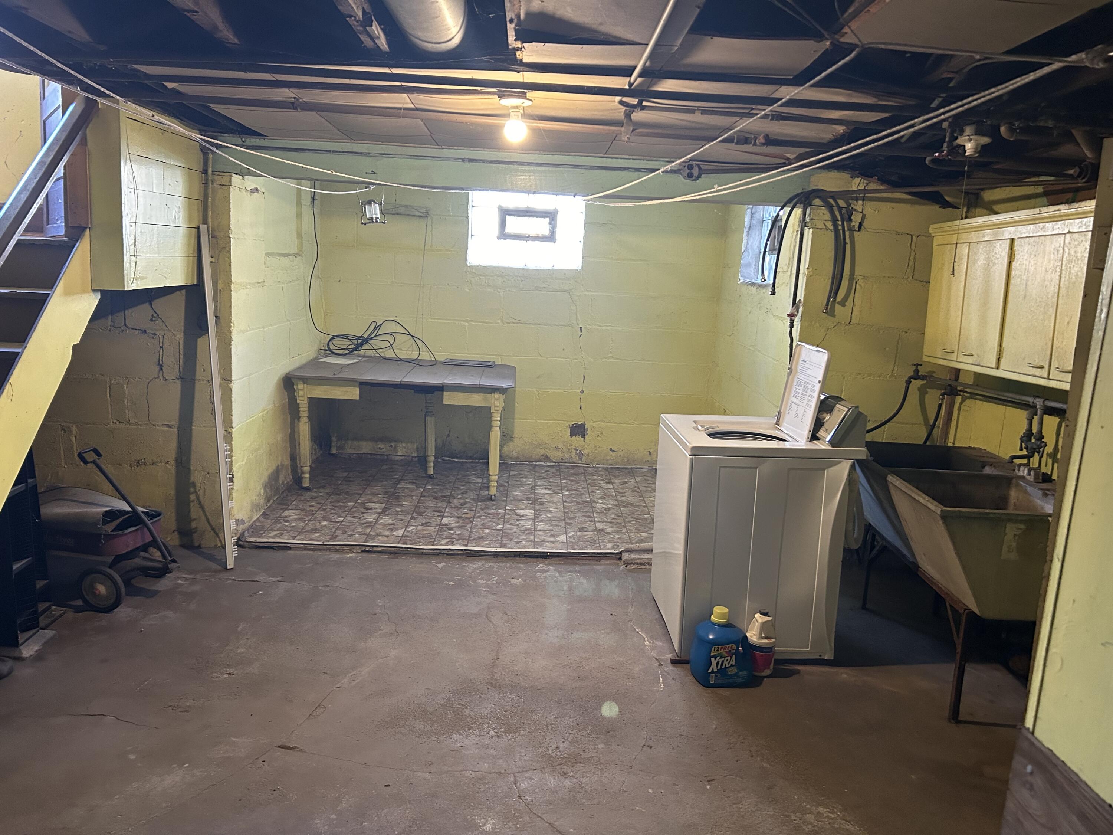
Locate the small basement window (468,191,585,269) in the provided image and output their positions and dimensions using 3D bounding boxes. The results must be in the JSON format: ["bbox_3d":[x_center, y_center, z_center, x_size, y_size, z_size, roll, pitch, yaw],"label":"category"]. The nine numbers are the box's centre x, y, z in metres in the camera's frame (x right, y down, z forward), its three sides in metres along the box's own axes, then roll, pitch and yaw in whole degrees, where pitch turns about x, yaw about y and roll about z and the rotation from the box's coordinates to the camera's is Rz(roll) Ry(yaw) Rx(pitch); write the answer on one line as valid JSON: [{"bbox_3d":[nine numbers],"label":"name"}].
[{"bbox_3d":[-0.220,-1.360,5.969,0.820,0.560,0.100,2,10,-2],"label":"small basement window"}]

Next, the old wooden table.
[{"bbox_3d":[-1.030,0.045,5.750,1.420,0.760,1.080,2,10,-2],"label":"old wooden table"}]

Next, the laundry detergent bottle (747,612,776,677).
[{"bbox_3d":[0.826,0.905,3.381,0.110,0.250,0.108,4,11,9],"label":"laundry detergent bottle"}]

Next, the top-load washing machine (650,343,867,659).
[{"bbox_3d":[0.859,0.320,3.694,0.705,1.290,0.690,2,10,-3],"label":"top-load washing machine"}]

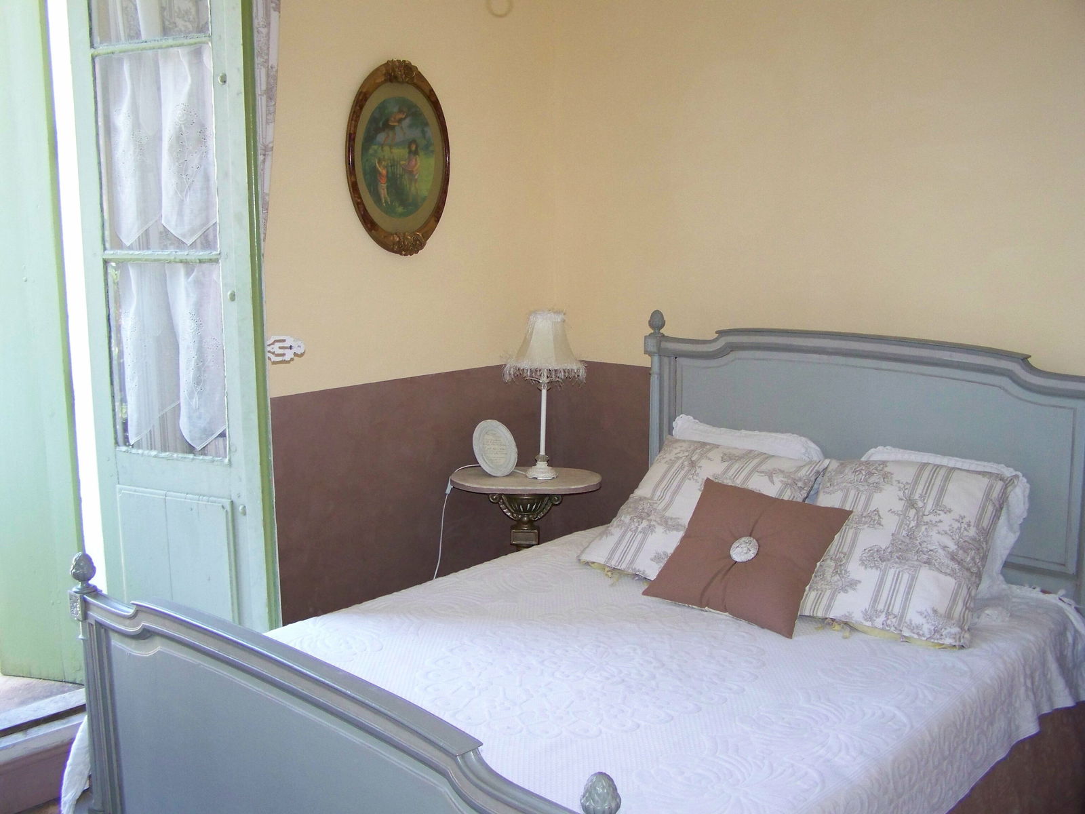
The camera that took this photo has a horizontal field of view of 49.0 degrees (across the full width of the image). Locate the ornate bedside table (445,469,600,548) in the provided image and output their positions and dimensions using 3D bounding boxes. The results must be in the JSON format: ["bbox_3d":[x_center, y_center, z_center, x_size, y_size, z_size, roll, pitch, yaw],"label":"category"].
[{"bbox_3d":[-0.053,0.554,3.818,0.493,0.675,0.312,0,10,5],"label":"ornate bedside table"}]

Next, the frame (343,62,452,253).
[{"bbox_3d":[-0.435,-0.765,3.655,0.045,0.594,0.413,9,13,43],"label":"frame"}]

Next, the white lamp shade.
[{"bbox_3d":[0.009,-0.193,3.727,0.257,0.211,0.257,0,10,1],"label":"white lamp shade"}]

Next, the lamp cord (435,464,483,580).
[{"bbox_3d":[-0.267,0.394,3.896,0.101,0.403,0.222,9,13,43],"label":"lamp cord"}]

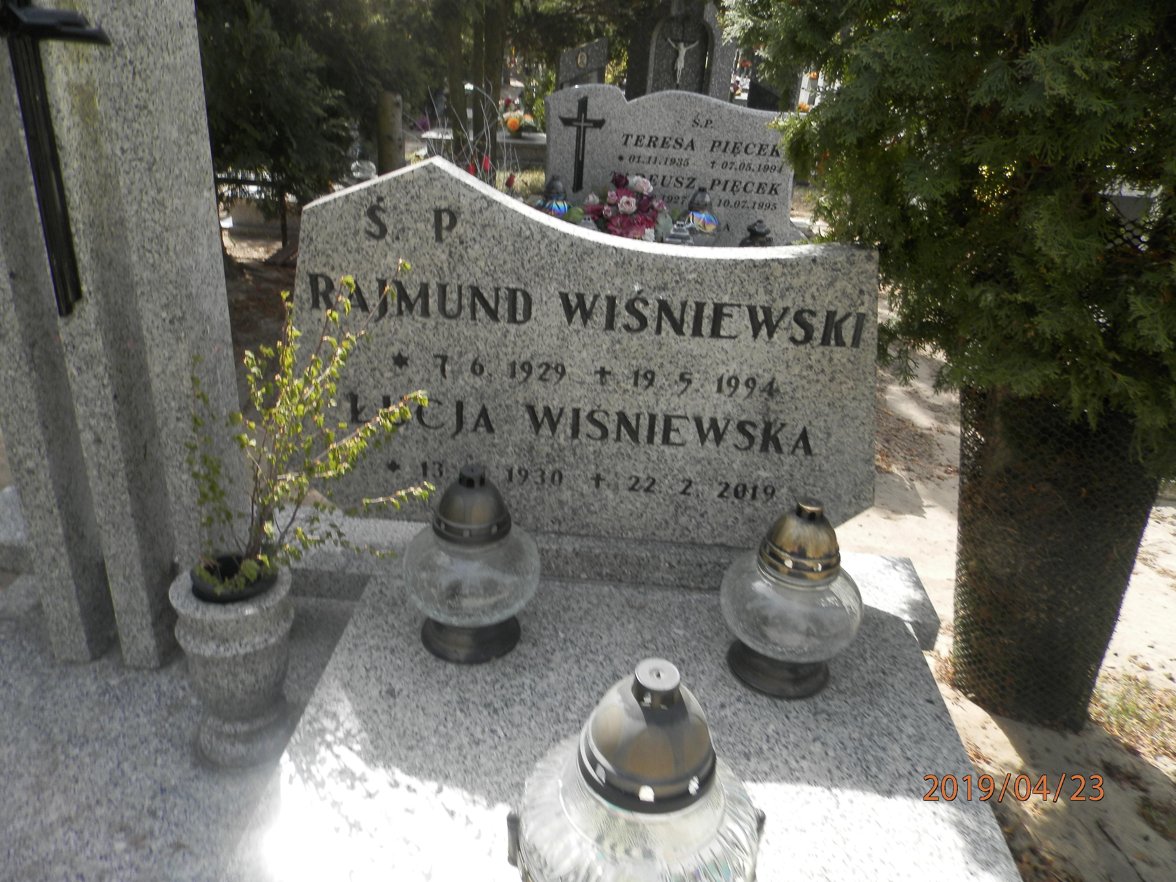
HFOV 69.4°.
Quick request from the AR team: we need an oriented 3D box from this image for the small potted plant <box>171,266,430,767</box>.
[{"bbox_3d":[-0.360,0.100,1.064,0.336,0.668,0.279,4,24,1],"label":"small potted plant"}]

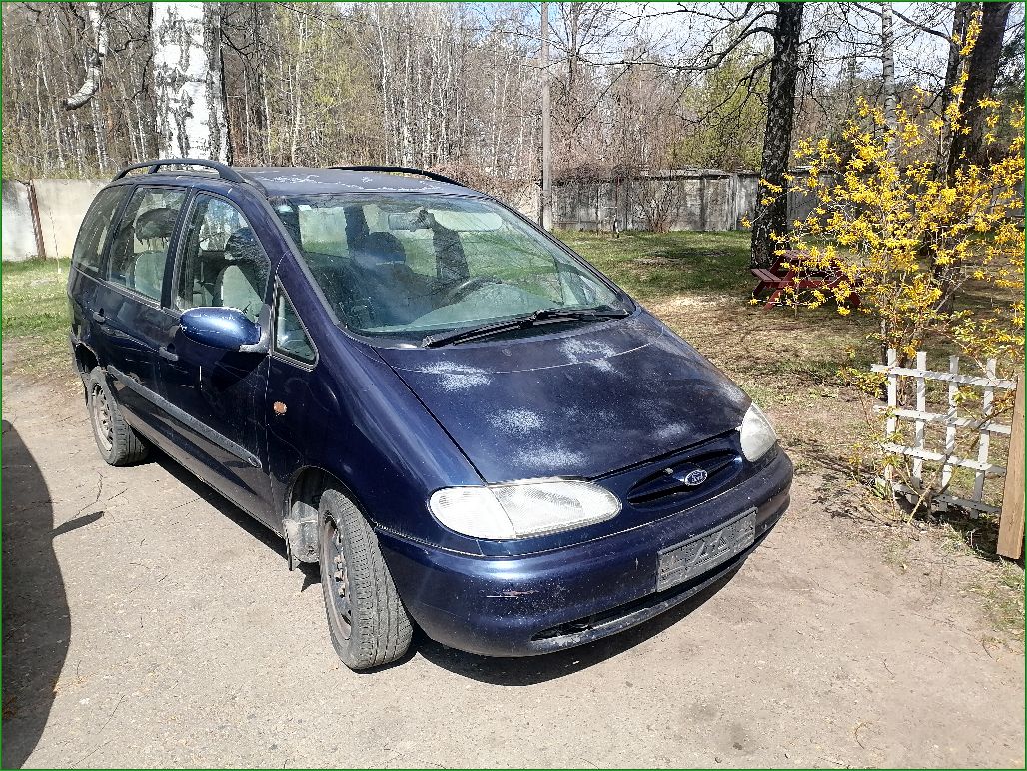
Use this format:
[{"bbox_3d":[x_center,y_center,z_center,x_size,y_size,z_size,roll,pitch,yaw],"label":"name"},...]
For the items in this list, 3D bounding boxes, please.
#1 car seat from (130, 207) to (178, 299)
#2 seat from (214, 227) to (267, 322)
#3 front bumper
[{"bbox_3d":[-1.835,-0.425,4.317,0.480,1.090,0.680,-11,17,-40],"label":"car seat"},{"bbox_3d":[-1.176,-0.249,3.736,0.520,1.060,0.720,-11,17,-40],"label":"seat"},{"bbox_3d":[0.461,0.514,2.672,1.800,0.400,0.570,-11,17,-40],"label":"front bumper"}]

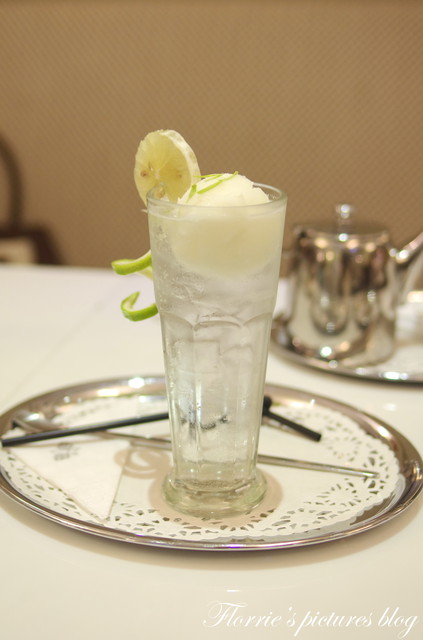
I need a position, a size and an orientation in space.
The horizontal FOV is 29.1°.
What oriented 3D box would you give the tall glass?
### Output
[{"bbox_3d":[0.003,0.018,0.477,0.077,0.184,0.077,0,17,0],"label":"tall glass"}]

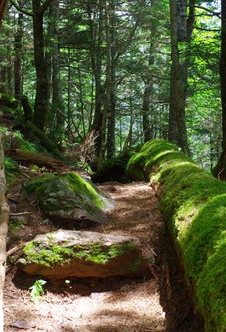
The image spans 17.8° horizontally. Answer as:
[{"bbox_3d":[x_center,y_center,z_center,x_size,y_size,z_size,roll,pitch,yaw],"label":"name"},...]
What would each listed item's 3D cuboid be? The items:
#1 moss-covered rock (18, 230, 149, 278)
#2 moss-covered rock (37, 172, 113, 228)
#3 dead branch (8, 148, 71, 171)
[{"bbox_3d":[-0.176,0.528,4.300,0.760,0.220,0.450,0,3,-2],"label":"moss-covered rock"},{"bbox_3d":[-0.286,0.255,5.500,0.560,0.360,0.500,0,3,9],"label":"moss-covered rock"},{"bbox_3d":[-0.713,-0.063,7.000,0.640,0.090,0.110,13,7,18],"label":"dead branch"}]

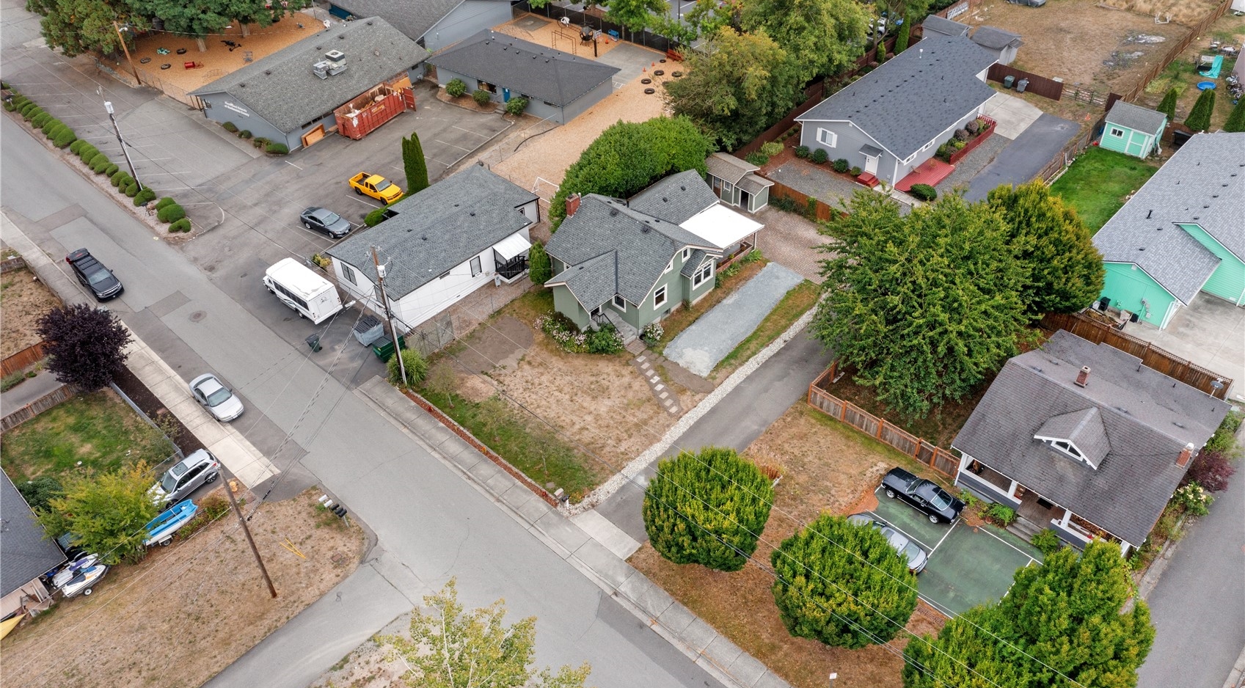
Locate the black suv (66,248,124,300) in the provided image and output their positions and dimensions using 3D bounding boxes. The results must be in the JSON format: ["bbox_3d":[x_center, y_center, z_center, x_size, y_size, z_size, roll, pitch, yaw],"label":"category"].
[{"bbox_3d":[-40.810,-5.332,75.081,1.950,1.880,4.950,-33,49,-32],"label":"black suv"}]

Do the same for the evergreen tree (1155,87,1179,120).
[{"bbox_3d":[51.020,-22.414,90.211,1.750,3.200,1.750,30,50,33],"label":"evergreen tree"}]

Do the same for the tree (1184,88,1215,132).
[{"bbox_3d":[51.860,-21.049,86.580,2.200,3.800,2.200,-2,40,1],"label":"tree"}]

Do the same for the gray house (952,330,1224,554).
[{"bbox_3d":[26.840,4.490,54.735,10.300,6.400,14.000,30,50,32],"label":"gray house"}]

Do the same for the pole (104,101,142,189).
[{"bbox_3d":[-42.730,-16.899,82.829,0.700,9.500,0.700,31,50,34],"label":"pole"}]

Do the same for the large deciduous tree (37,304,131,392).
[{"bbox_3d":[-35.612,0.353,64.293,5.600,6.000,5.600,30,50,32],"label":"large deciduous tree"}]

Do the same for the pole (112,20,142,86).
[{"bbox_3d":[-50.612,-29.833,99.255,0.400,6.850,0.400,23,46,26],"label":"pole"}]

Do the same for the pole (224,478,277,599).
[{"bbox_3d":[-18.860,9.808,49.002,0.350,9.800,0.350,31,50,34],"label":"pole"}]

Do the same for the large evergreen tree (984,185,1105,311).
[{"bbox_3d":[28.999,-6.389,66.985,7.200,9.700,7.200,30,50,32],"label":"large evergreen tree"}]

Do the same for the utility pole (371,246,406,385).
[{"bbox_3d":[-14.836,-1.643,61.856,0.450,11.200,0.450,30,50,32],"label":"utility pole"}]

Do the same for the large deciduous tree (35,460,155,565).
[{"bbox_3d":[-28.620,9.570,53.330,5.900,5.800,5.900,31,51,32],"label":"large deciduous tree"}]

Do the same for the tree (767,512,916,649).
[{"bbox_3d":[10.700,11.870,47.400,7.000,6.000,7.000,-1,41,1],"label":"tree"}]

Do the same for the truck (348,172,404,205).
[{"bbox_3d":[-21.517,-13.801,85.142,4.950,1.650,1.800,23,46,26],"label":"truck"}]

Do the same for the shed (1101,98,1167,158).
[{"bbox_3d":[45.193,-19.042,85.218,4.200,3.300,3.900,29,49,30],"label":"shed"}]

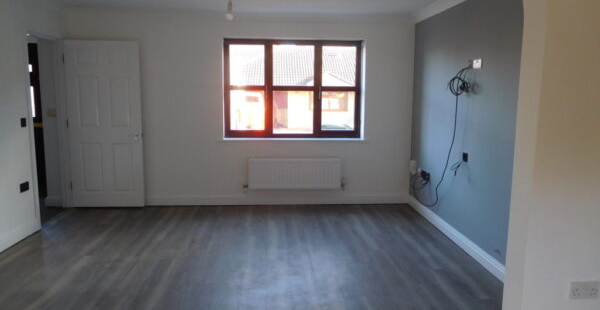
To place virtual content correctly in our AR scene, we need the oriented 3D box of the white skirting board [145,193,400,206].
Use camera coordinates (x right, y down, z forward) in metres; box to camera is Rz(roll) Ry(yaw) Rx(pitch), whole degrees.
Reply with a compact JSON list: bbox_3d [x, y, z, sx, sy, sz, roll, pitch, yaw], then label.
[{"bbox_3d":[-0.281,0.576,5.513,3.403,0.120,0.022,0,8,-3],"label":"white skirting board"}]

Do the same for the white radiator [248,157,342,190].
[{"bbox_3d":[-0.052,0.237,5.429,1.163,0.408,0.095,0,8,-3],"label":"white radiator"}]

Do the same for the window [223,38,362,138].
[{"bbox_3d":[-0.069,-0.832,5.527,1.747,1.223,0.100,0,8,-3],"label":"window"}]

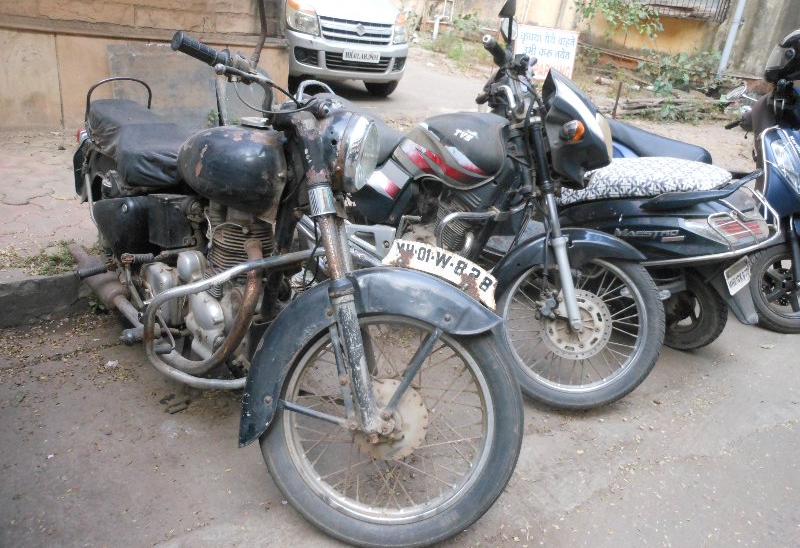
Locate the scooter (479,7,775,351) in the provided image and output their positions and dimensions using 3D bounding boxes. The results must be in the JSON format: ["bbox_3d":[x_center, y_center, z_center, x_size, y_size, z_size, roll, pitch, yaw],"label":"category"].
[{"bbox_3d":[0.818,-0.395,3.063,0.690,1.110,1.770,-19,33,-39],"label":"scooter"}]

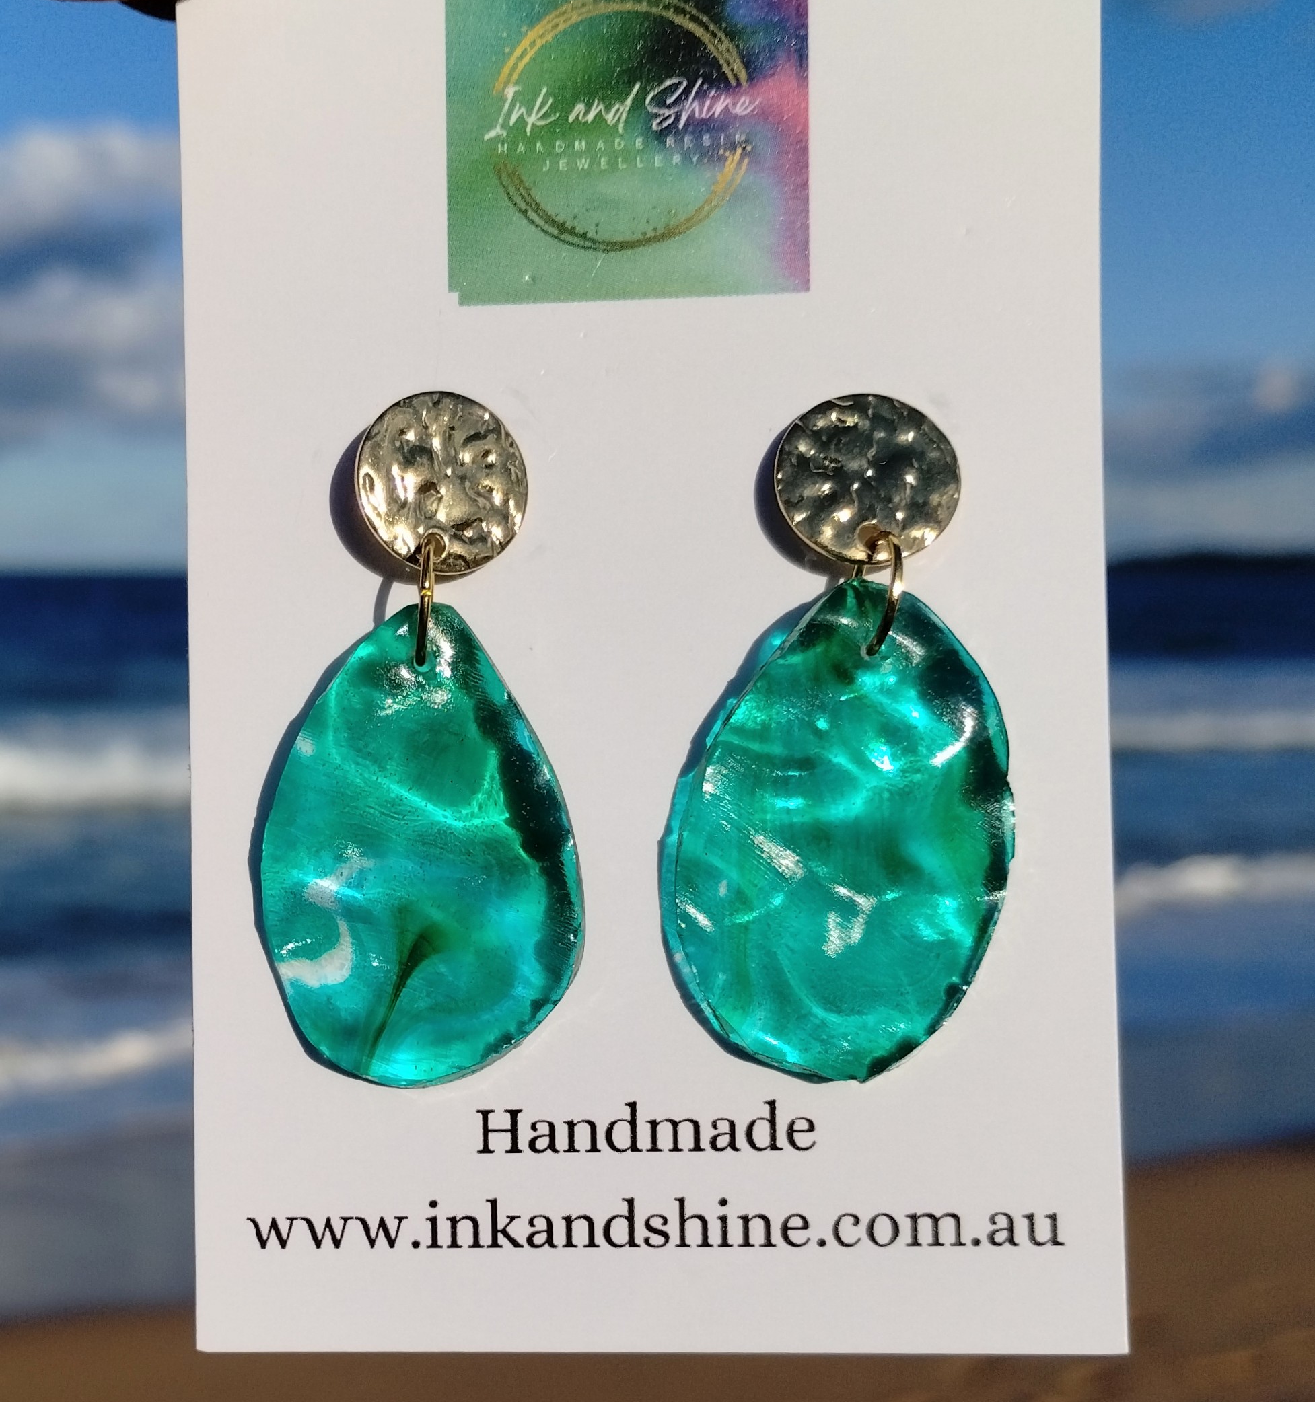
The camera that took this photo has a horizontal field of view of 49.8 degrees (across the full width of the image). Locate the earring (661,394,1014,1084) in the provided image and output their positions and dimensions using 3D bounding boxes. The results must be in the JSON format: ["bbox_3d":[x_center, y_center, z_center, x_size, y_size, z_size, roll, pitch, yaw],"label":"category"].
[{"bbox_3d":[0.011,0.002,0.084,0.021,0.041,0.006,1,-1,2],"label":"earring"}]

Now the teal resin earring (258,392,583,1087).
[{"bbox_3d":[-0.014,0.002,0.085,0.019,0.041,0.006,0,-1,2],"label":"teal resin earring"}]

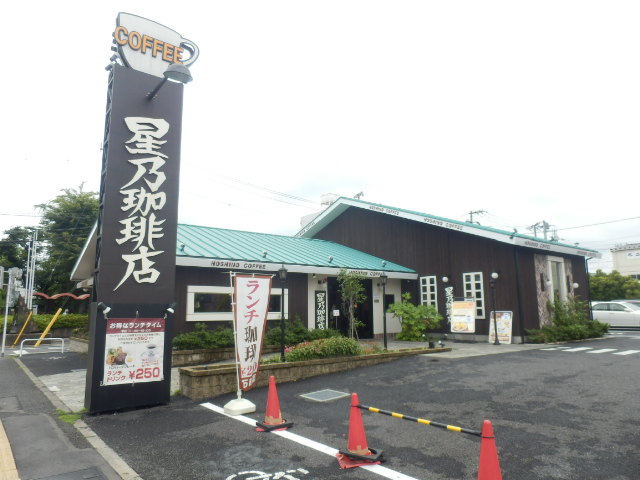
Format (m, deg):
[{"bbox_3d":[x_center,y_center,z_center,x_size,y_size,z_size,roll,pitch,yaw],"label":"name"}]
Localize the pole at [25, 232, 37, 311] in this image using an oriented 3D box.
[{"bbox_3d":[-17.439,2.399,26.530,0.400,5.790,0.350,7,-12,-37],"label":"pole"}]

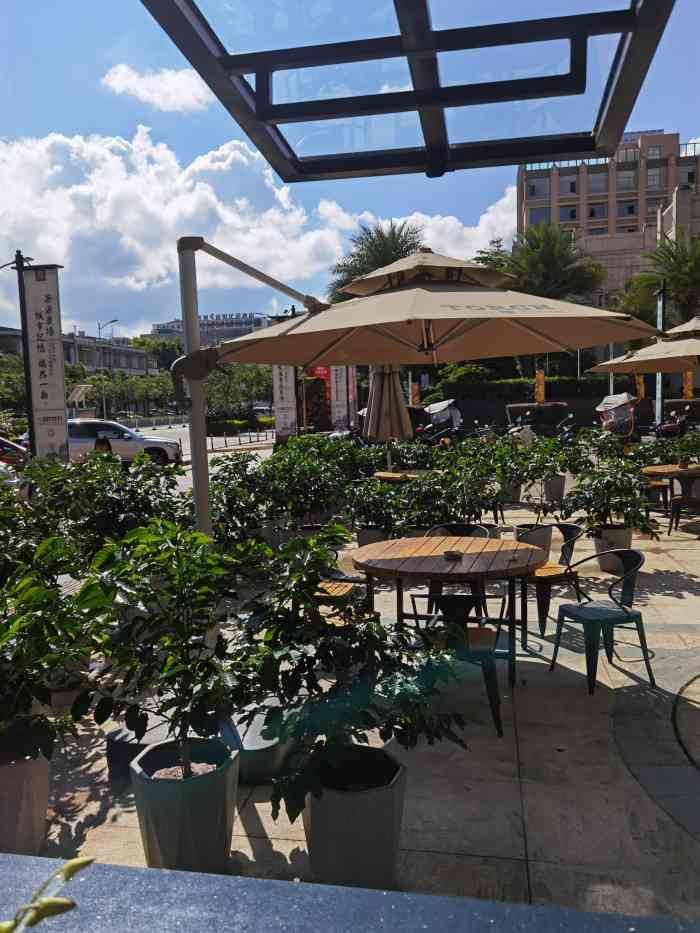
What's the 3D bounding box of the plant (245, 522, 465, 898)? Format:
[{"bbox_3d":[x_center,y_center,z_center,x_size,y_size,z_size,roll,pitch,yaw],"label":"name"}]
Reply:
[{"bbox_3d":[0.029,0.880,2.724,0.840,1.316,0.800,-1,4,0],"label":"plant"}]

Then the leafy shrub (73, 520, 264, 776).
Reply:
[{"bbox_3d":[-0.676,0.683,2.735,0.710,0.940,0.680,-2,4,0],"label":"leafy shrub"}]

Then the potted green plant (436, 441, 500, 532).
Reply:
[{"bbox_3d":[1.324,0.431,8.007,0.740,1.353,0.720,-1,4,0],"label":"potted green plant"}]

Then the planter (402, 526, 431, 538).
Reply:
[{"bbox_3d":[0.764,0.893,8.071,0.410,0.450,0.410,-1,4,0],"label":"planter"}]

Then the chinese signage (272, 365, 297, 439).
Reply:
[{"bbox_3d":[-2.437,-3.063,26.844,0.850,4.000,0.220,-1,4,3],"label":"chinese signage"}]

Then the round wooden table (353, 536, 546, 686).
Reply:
[{"bbox_3d":[0.677,0.968,4.994,1.300,0.750,1.300,-2,4,0],"label":"round wooden table"}]

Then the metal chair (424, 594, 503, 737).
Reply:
[{"bbox_3d":[0.600,1.014,4.003,0.520,0.750,0.510,-1,5,10],"label":"metal chair"}]

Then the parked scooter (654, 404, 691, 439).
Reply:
[{"bbox_3d":[9.574,-0.946,21.818,1.750,1.220,0.700,-5,6,-35],"label":"parked scooter"}]

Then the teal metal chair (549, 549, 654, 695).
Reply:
[{"bbox_3d":[1.617,0.960,4.604,0.520,0.770,0.550,-3,4,-14],"label":"teal metal chair"}]

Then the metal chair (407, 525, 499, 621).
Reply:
[{"bbox_3d":[0.955,0.868,6.261,0.540,0.760,0.520,-1,4,13],"label":"metal chair"}]

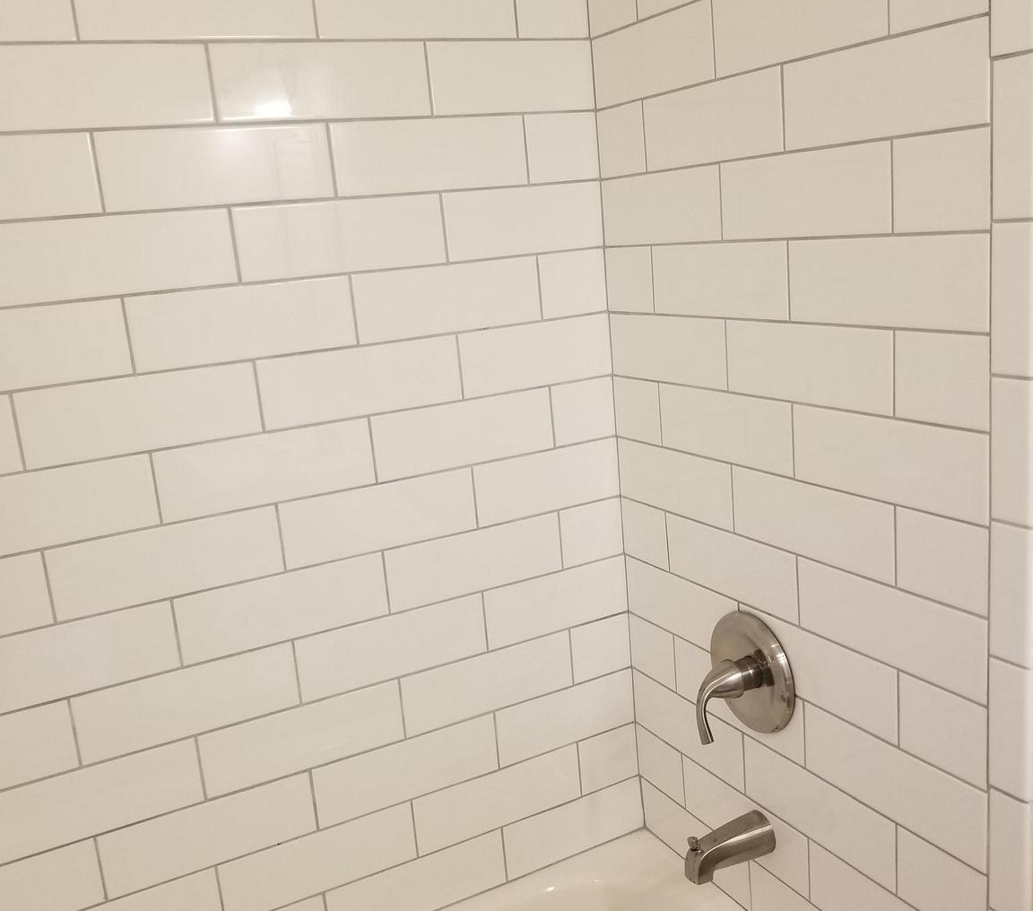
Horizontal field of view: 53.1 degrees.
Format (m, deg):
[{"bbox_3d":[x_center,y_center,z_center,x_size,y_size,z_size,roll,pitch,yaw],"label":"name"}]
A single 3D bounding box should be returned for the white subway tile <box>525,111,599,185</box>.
[{"bbox_3d":[0.072,-0.478,1.609,0.124,0.102,0.009,-11,13,-25],"label":"white subway tile"}]

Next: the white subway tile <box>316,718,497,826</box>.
[{"bbox_3d":[-0.171,0.501,1.653,0.304,0.102,0.009,-11,13,-25],"label":"white subway tile"}]

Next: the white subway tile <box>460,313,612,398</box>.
[{"bbox_3d":[0.033,-0.161,1.647,0.276,0.102,0.009,-11,13,-25],"label":"white subway tile"}]

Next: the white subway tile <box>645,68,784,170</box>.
[{"bbox_3d":[0.259,-0.443,1.383,0.009,0.101,0.298,-11,14,-26],"label":"white subway tile"}]

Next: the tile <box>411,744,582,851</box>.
[{"bbox_3d":[-0.029,0.576,1.743,0.304,0.102,0.010,-11,14,-25],"label":"tile"}]

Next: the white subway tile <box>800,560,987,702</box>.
[{"bbox_3d":[0.453,0.204,1.266,0.010,0.101,0.296,-11,14,-26],"label":"white subway tile"}]

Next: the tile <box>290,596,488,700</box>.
[{"bbox_3d":[-0.189,0.295,1.608,0.305,0.101,0.010,-11,14,-26],"label":"tile"}]

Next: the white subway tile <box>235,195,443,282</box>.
[{"bbox_3d":[-0.244,-0.311,1.471,0.306,0.101,0.009,-11,14,-25],"label":"white subway tile"}]

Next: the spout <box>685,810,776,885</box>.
[{"bbox_3d":[0.314,0.580,1.538,0.131,0.072,0.064,-11,14,-26],"label":"spout"}]

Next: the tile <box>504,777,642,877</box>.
[{"bbox_3d":[0.103,0.655,1.824,0.274,0.101,0.010,-11,14,-26],"label":"tile"}]

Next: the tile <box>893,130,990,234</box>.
[{"bbox_3d":[0.446,-0.287,1.081,0.009,0.101,0.123,-11,14,-26],"label":"tile"}]

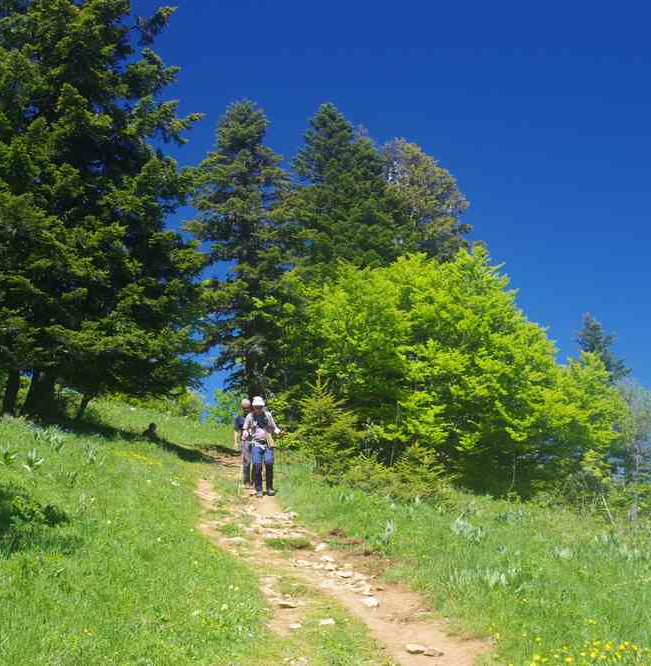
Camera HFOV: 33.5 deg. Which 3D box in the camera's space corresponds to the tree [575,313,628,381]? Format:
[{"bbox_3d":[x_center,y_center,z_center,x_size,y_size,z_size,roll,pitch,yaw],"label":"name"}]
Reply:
[{"bbox_3d":[16.954,4.179,66.000,5.200,10.980,5.200,0,-8,0],"label":"tree"}]

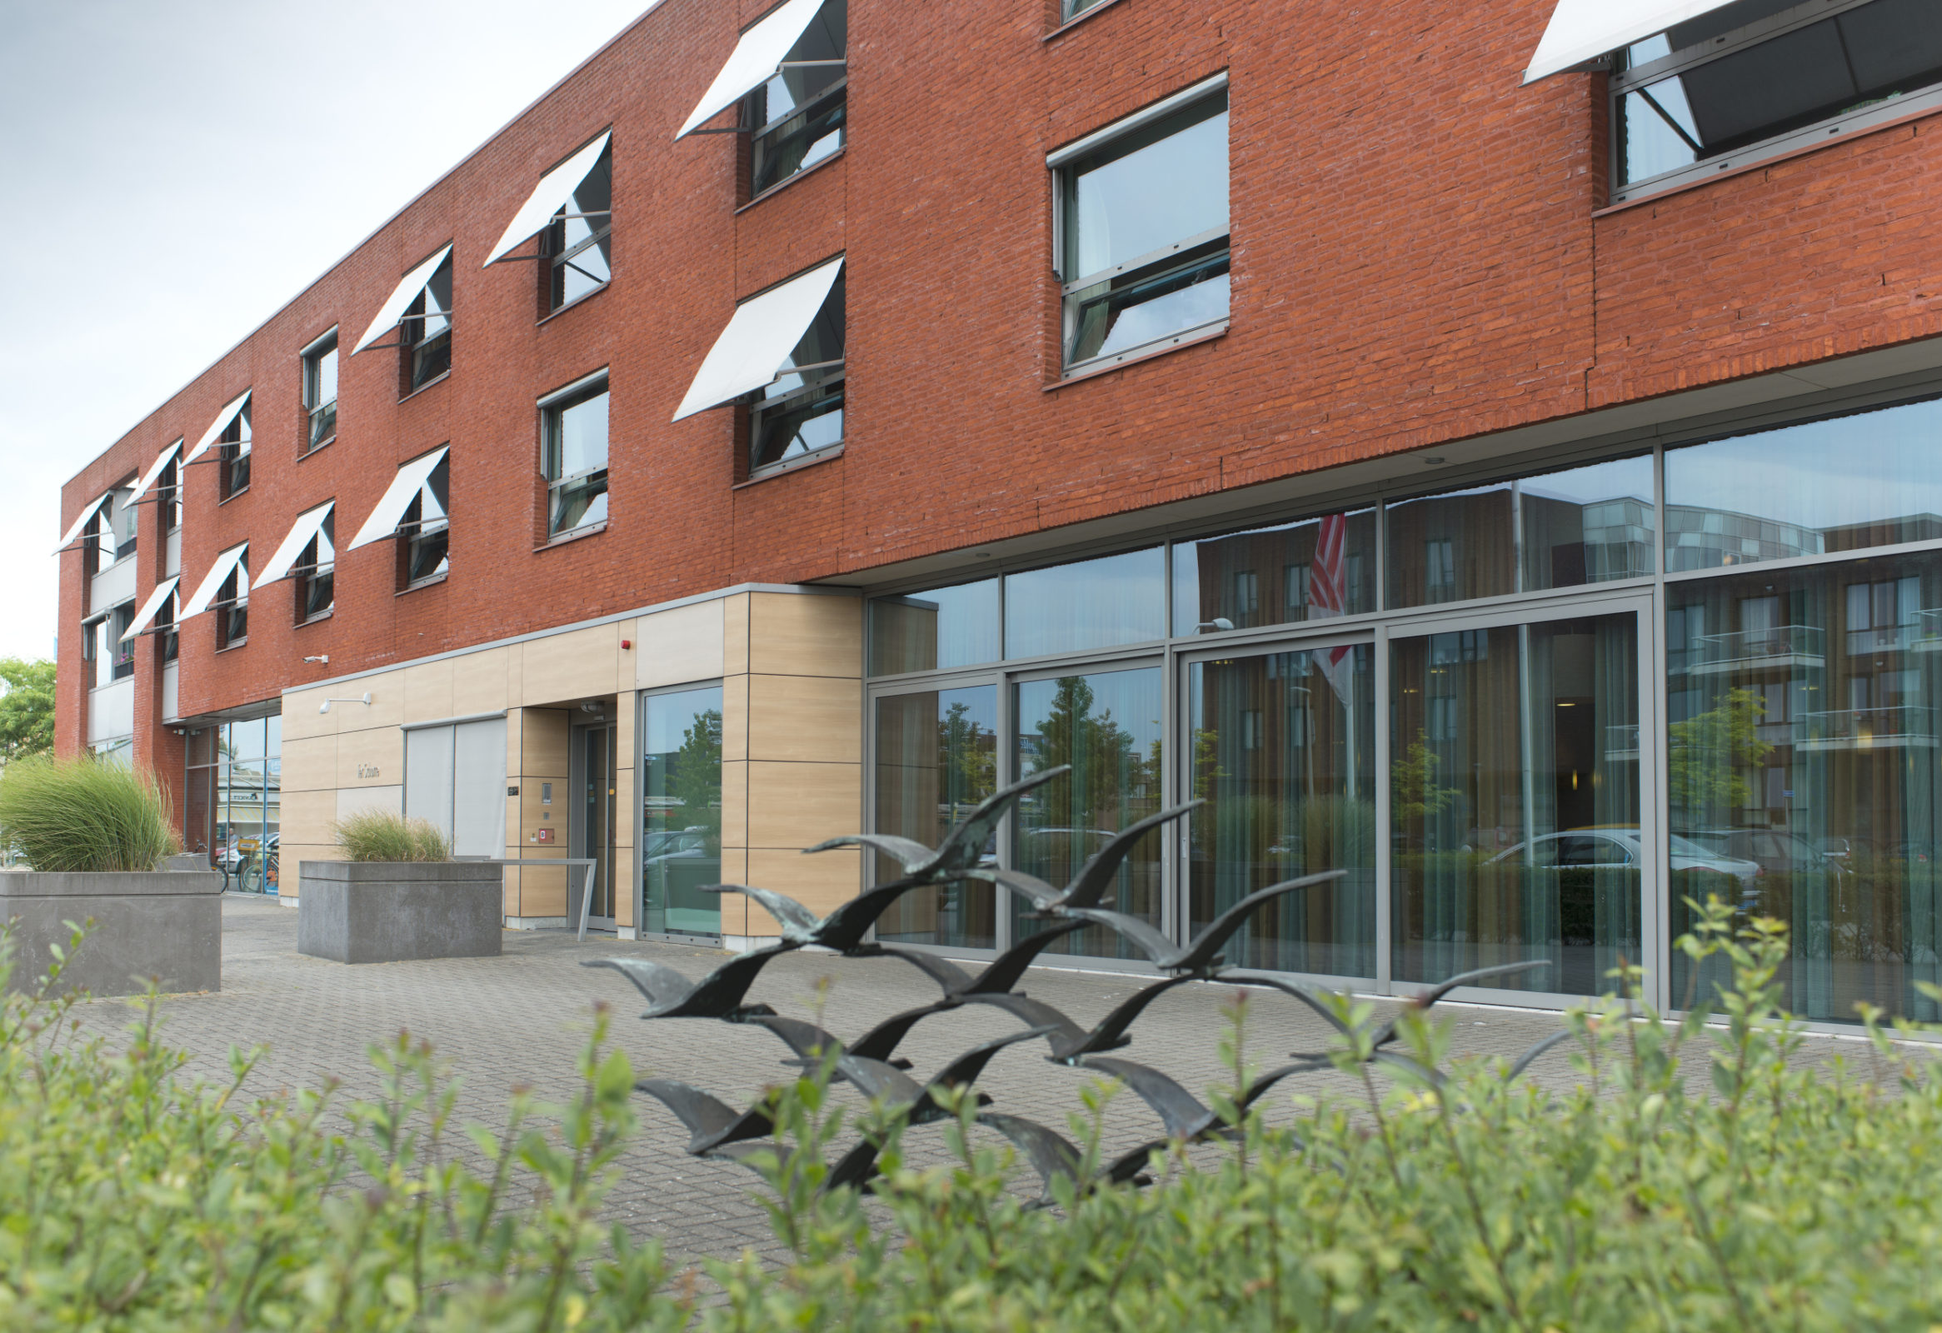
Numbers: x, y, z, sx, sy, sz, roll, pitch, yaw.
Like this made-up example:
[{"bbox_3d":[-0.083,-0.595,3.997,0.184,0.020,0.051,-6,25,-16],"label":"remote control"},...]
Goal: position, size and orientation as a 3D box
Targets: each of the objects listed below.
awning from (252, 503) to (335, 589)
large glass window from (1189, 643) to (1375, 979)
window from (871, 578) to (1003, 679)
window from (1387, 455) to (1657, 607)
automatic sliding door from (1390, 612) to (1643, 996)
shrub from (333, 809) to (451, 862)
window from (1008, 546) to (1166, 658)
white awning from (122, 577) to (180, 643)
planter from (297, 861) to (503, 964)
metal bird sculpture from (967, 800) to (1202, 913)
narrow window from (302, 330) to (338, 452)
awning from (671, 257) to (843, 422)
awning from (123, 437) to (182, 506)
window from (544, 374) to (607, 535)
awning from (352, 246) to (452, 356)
[{"bbox_3d":[-11.084,-1.976,28.078,0.760,1.320,1.970,3,-5,-38],"label":"awning"},{"bbox_3d":[2.259,1.069,12.712,0.100,2.343,1.805,3,-5,-38],"label":"large glass window"},{"bbox_3d":[-0.390,-0.338,16.227,0.100,0.772,2.019,3,-5,-38],"label":"window"},{"bbox_3d":[3.527,-0.837,11.231,0.100,0.769,2.005,3,-5,-38],"label":"window"},{"bbox_3d":[3.482,0.905,11.154,0.100,2.358,1.885,3,-5,-38],"label":"automatic sliding door"},{"bbox_3d":[-5.750,1.706,17.100,1.000,0.580,1.050,3,-5,-38],"label":"shrub"},{"bbox_3d":[0.929,-0.504,14.544,0.100,0.768,2.026,3,-5,-38],"label":"window"},{"bbox_3d":[-17.280,-1.175,36.196,0.735,1.290,1.900,4,-5,-38],"label":"white awning"},{"bbox_3d":[-5.149,2.202,15.562,1.400,0.850,1.400,4,-5,-38],"label":"planter"},{"bbox_3d":[0.280,0.467,4.200,0.620,0.290,0.360,-2,-5,33],"label":"metal bird sculpture"},{"bbox_3d":[-10.764,-4.501,28.589,0.170,1.840,1.950,3,-5,-38],"label":"narrow window"},{"bbox_3d":[-2.067,-3.138,16.578,0.760,1.320,1.970,3,-5,-38],"label":"awning"},{"bbox_3d":[-17.275,-4.040,36.319,0.735,1.290,1.920,4,-5,-38],"label":"awning"},{"bbox_3d":[-4.752,-2.443,20.701,0.170,1.900,1.950,3,-5,-38],"label":"window"},{"bbox_3d":[-8.169,-5.233,24.693,0.735,1.290,1.970,4,-5,-38],"label":"awning"}]

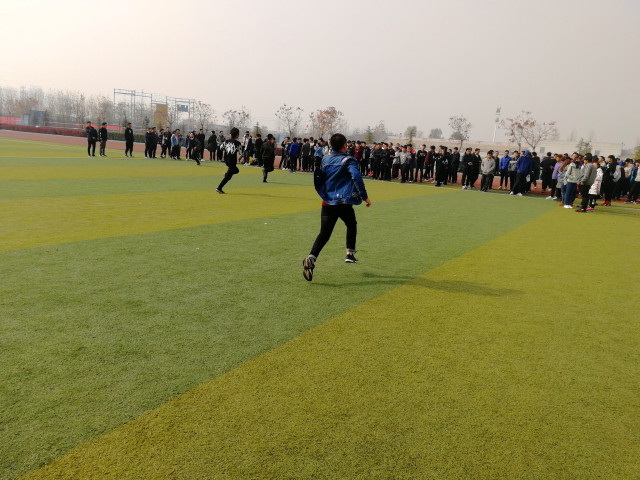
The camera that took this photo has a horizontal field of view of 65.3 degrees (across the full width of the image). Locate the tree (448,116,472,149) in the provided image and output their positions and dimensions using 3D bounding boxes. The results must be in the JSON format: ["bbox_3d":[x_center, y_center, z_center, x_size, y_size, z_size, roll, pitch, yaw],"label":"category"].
[{"bbox_3d":[10.898,-7.588,39.121,1.870,4.350,1.870,4,11,0],"label":"tree"}]

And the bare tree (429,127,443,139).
[{"bbox_3d":[19.050,-16.206,83.176,2.310,5.270,2.310,4,11,0],"label":"bare tree"}]

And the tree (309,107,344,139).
[{"bbox_3d":[0.505,-9.416,44.007,3.150,4.550,3.150,4,11,0],"label":"tree"}]

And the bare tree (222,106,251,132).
[{"bbox_3d":[-7.813,-10.302,46.500,2.580,4.130,2.580,4,11,0],"label":"bare tree"}]

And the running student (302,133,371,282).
[{"bbox_3d":[0.213,-0.386,5.838,0.640,1.660,0.880,10,13,27],"label":"running student"}]

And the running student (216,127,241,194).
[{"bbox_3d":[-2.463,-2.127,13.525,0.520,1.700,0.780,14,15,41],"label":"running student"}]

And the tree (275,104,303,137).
[{"bbox_3d":[-2.891,-9.858,44.988,2.500,4.550,2.500,4,11,0],"label":"tree"}]

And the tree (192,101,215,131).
[{"bbox_3d":[-11.209,-11.044,47.931,2.090,4.550,2.090,4,11,0],"label":"tree"}]

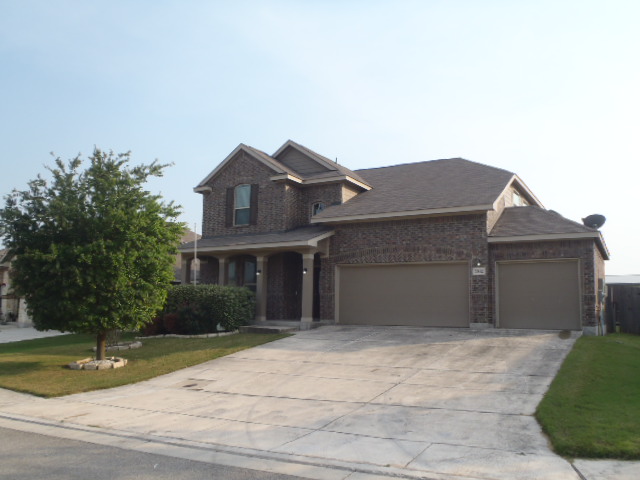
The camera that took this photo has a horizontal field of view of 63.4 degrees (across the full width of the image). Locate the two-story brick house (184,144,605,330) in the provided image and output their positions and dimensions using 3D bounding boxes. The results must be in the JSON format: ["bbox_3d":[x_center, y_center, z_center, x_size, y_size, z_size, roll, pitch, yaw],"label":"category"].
[{"bbox_3d":[3.610,-0.370,23.860,16.500,8.320,13.400,-3,-8,30],"label":"two-story brick house"}]

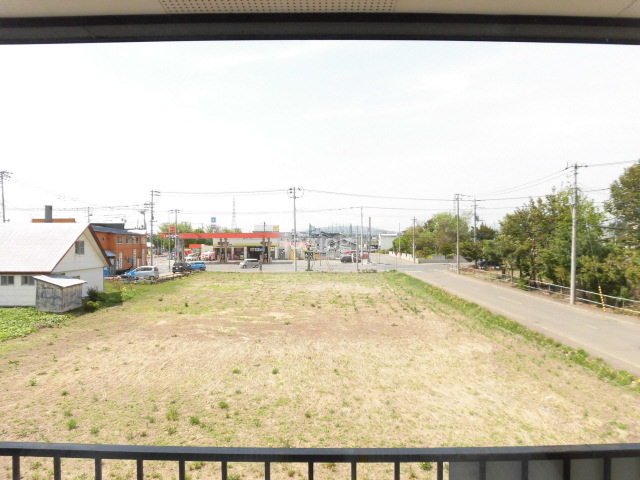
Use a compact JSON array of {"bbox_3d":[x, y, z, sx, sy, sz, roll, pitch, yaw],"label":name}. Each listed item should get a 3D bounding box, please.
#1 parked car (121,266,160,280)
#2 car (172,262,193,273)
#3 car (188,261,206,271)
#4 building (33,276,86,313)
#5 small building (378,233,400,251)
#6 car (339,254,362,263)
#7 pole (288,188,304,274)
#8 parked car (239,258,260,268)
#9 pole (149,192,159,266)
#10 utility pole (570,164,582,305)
[{"bbox_3d":[-21.600,4.000,53.300,3.950,1.560,1.700,0,0,0],"label":"parked car"},{"bbox_3d":[-20.900,4.100,67.600,1.750,1.650,4.400,0,0,0],"label":"car"},{"bbox_3d":[-20.100,4.220,71.200,3.800,1.500,1.680,0,0,0],"label":"car"},{"bbox_3d":[-18.500,3.780,31.700,2.350,2.350,3.000,0,0,0],"label":"building"},{"bbox_3d":[26.700,1.300,171.000,8.500,7.400,7.500,0,0,0],"label":"small building"},{"bbox_3d":[6.650,4.120,95.500,4.300,1.650,1.700,0,0,0],"label":"car"},{"bbox_3d":[-3.850,-1.650,70.500,2.400,13.400,0.900,0,0,0],"label":"pole"},{"bbox_3d":[-12.400,4.140,77.800,3.450,1.640,1.500,0,0,0],"label":"parked car"},{"bbox_3d":[-27.900,-1.600,74.000,1.100,13.100,0.700,0,0,0],"label":"pole"},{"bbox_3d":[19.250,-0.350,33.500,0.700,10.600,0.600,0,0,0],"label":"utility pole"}]

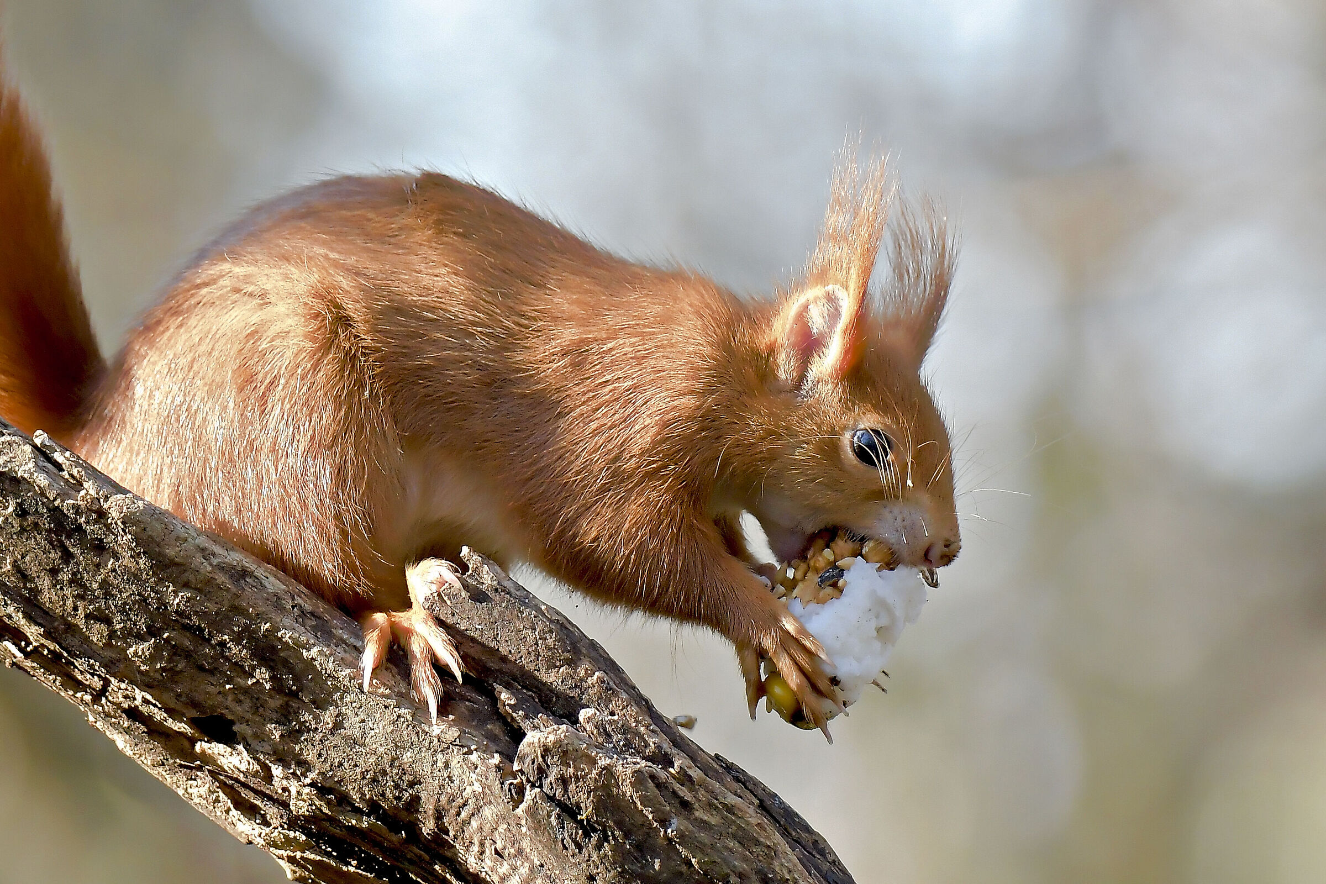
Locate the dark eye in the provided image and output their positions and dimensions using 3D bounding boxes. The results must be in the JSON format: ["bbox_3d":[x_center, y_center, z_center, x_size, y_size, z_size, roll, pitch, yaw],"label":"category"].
[{"bbox_3d":[0.043,0.001,2.950,0.009,0.008,0.006,2,-3,9],"label":"dark eye"}]

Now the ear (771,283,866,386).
[{"bbox_3d":[0.032,-0.022,2.952,0.015,0.019,0.009,10,3,20],"label":"ear"}]

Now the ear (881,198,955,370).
[{"bbox_3d":[0.053,-0.033,2.972,0.012,0.034,0.007,5,-5,30],"label":"ear"}]

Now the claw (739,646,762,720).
[{"bbox_3d":[0.018,0.050,2.952,0.004,0.015,0.004,-7,0,-9],"label":"claw"}]

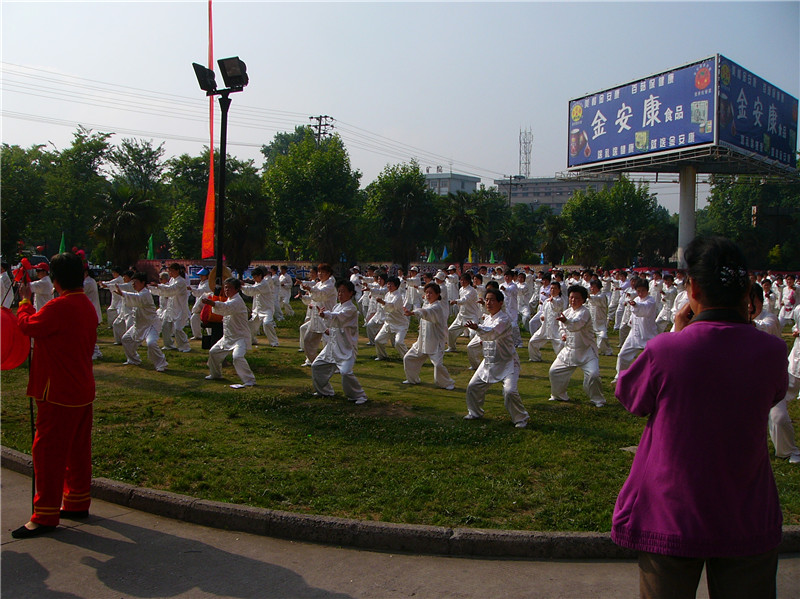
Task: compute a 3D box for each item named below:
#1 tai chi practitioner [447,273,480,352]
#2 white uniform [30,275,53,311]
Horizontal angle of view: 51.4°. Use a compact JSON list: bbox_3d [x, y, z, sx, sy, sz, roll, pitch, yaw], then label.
[{"bbox_3d":[1.214,0.245,15.654,0.750,1.507,0.750,-1,3,-31],"label":"tai chi practitioner"},{"bbox_3d":[-6.122,0.238,14.200,0.520,1.270,0.500,0,2,-12],"label":"white uniform"}]

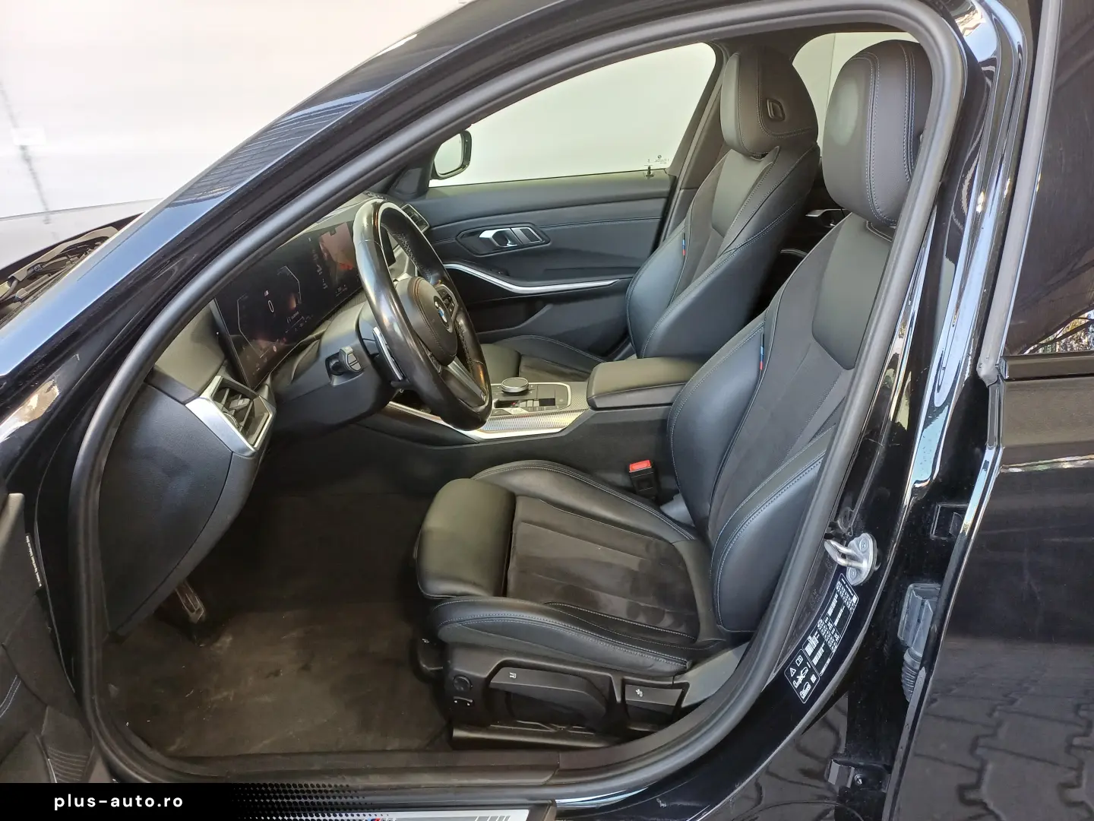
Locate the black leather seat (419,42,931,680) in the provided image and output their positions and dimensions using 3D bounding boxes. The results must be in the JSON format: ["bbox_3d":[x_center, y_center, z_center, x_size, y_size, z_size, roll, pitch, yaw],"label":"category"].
[{"bbox_3d":[0.170,-0.042,1.191,0.788,0.923,0.546,-1,23,0],"label":"black leather seat"}]

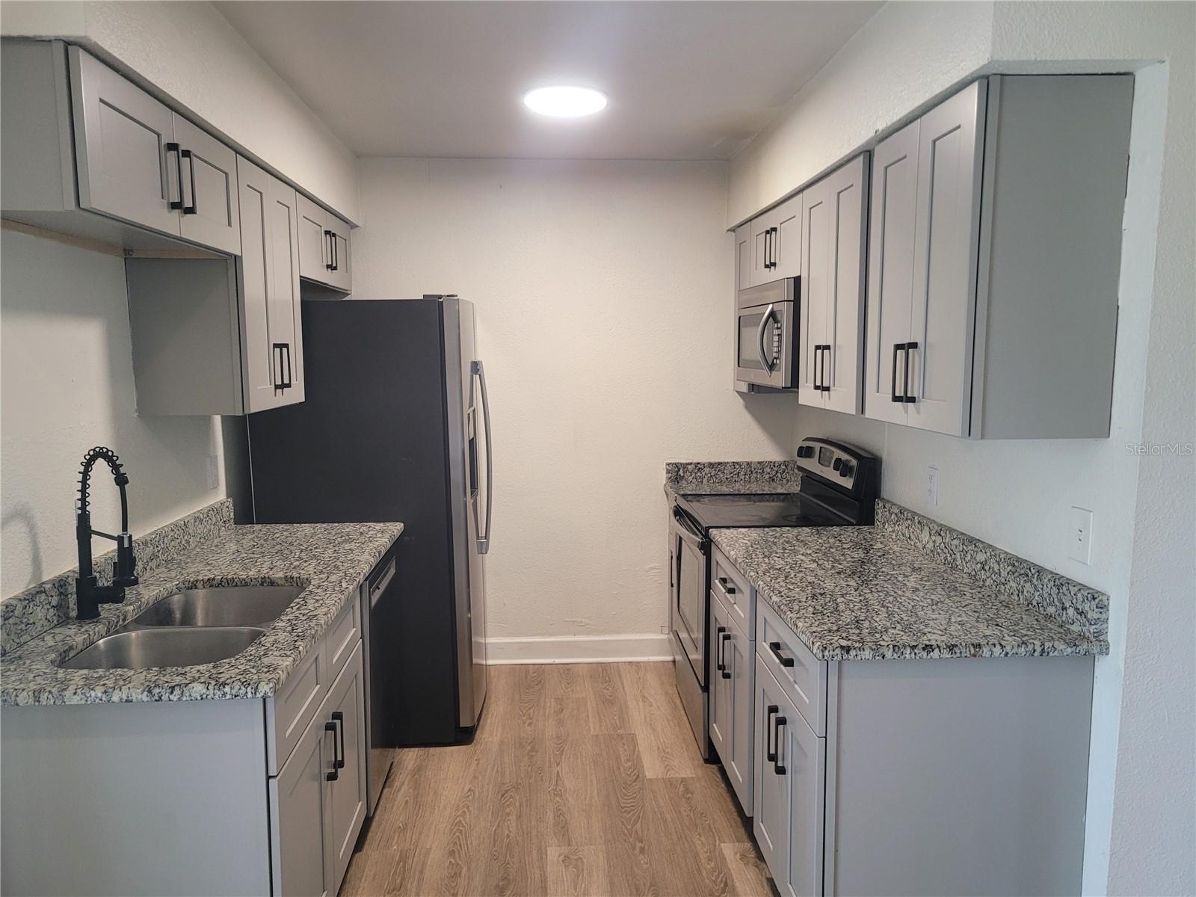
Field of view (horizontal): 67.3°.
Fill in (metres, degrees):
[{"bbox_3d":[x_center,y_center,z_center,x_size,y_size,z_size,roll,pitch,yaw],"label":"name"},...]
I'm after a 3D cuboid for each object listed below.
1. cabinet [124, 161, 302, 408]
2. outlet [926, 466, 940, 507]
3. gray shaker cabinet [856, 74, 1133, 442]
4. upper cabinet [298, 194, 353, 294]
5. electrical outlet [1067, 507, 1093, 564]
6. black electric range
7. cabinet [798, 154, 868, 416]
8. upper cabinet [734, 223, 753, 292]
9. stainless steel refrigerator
[{"bbox_3d":[-1.208,-0.512,2.913,0.328,0.764,0.637,0,6,-4],"label":"cabinet"},{"bbox_3d":[1.071,0.123,2.884,0.008,0.114,0.069,0,6,-4],"label":"outlet"},{"bbox_3d":[0.942,-0.438,2.241,0.338,0.764,0.622,0,6,-4],"label":"gray shaker cabinet"},{"bbox_3d":[-1.258,-0.821,3.667,0.328,0.315,0.932,0,6,-4],"label":"upper cabinet"},{"bbox_3d":[1.121,0.203,2.092,0.008,0.122,0.079,0,6,-4],"label":"electrical outlet"},{"bbox_3d":[0.681,0.567,3.701,0.668,1.151,0.759,0,6,-4],"label":"black electric range"},{"bbox_3d":[0.901,-0.507,2.874,0.338,0.764,0.650,0,6,-4],"label":"cabinet"},{"bbox_3d":[0.822,-0.644,4.125,0.338,0.764,0.328,0,6,-4],"label":"upper cabinet"},{"bbox_3d":[-0.889,0.257,3.839,0.859,1.732,0.886,0,6,-4],"label":"stainless steel refrigerator"}]

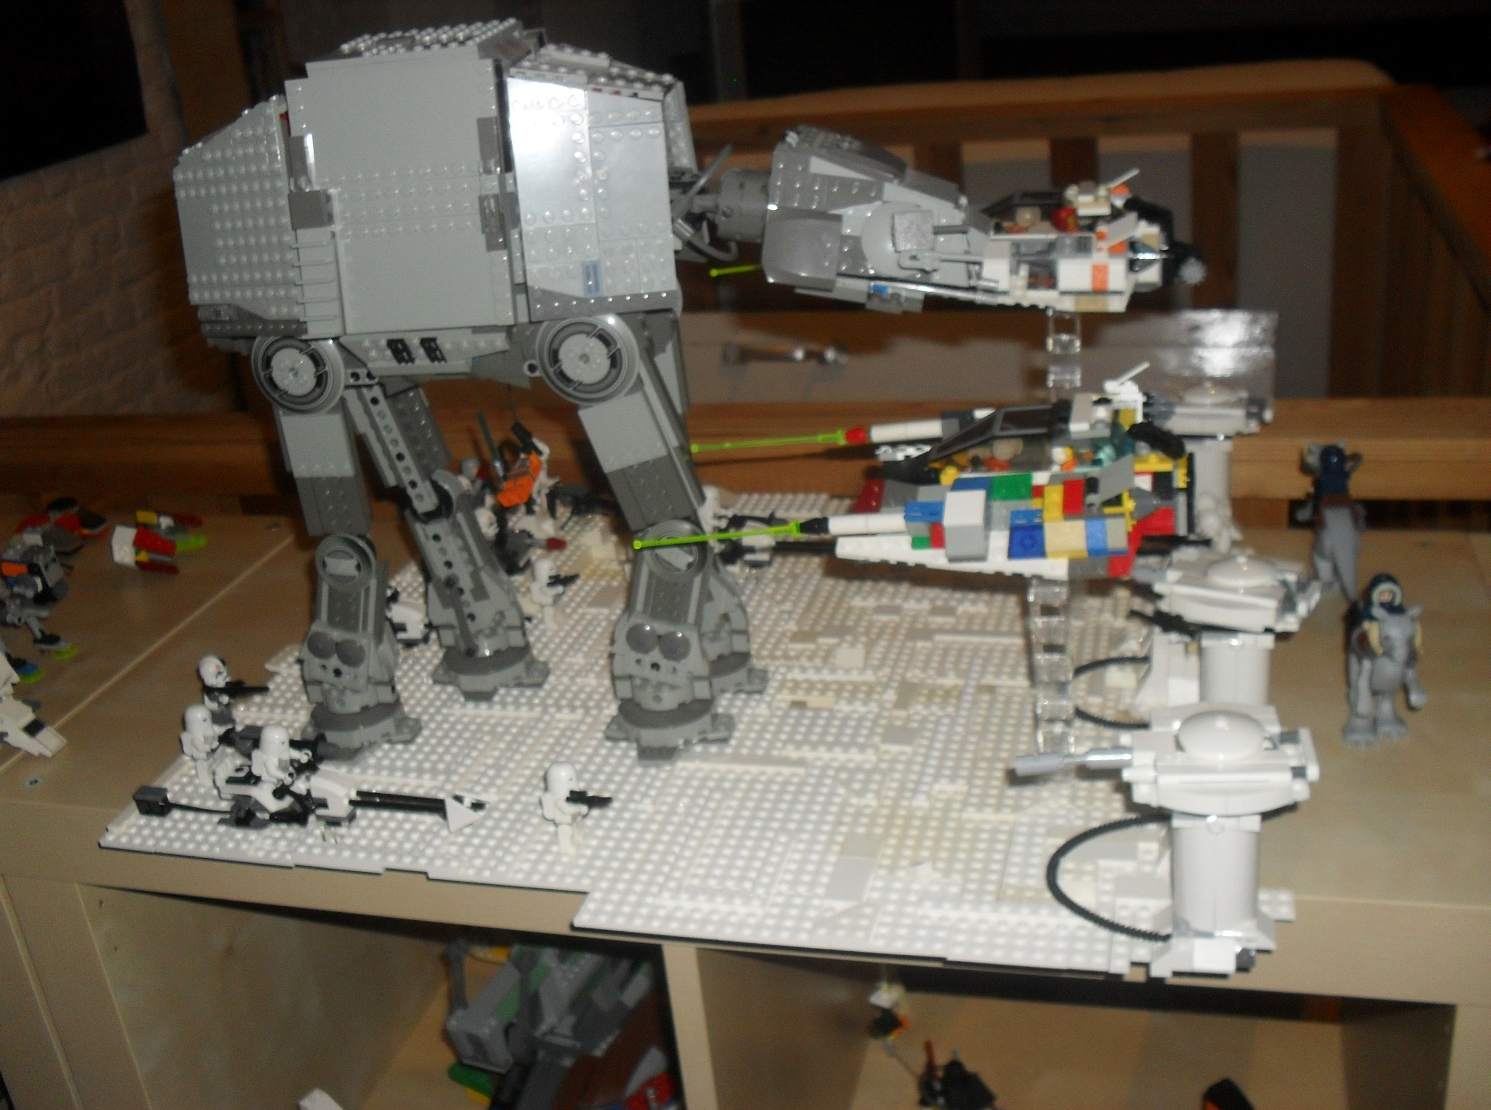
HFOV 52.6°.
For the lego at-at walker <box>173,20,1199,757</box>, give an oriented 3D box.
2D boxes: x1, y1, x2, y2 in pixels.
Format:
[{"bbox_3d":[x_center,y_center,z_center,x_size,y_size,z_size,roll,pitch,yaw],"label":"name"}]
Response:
[{"bbox_3d":[-0.037,-0.078,0.730,0.463,0.353,0.134,1,23,16],"label":"lego at-at walker"}]

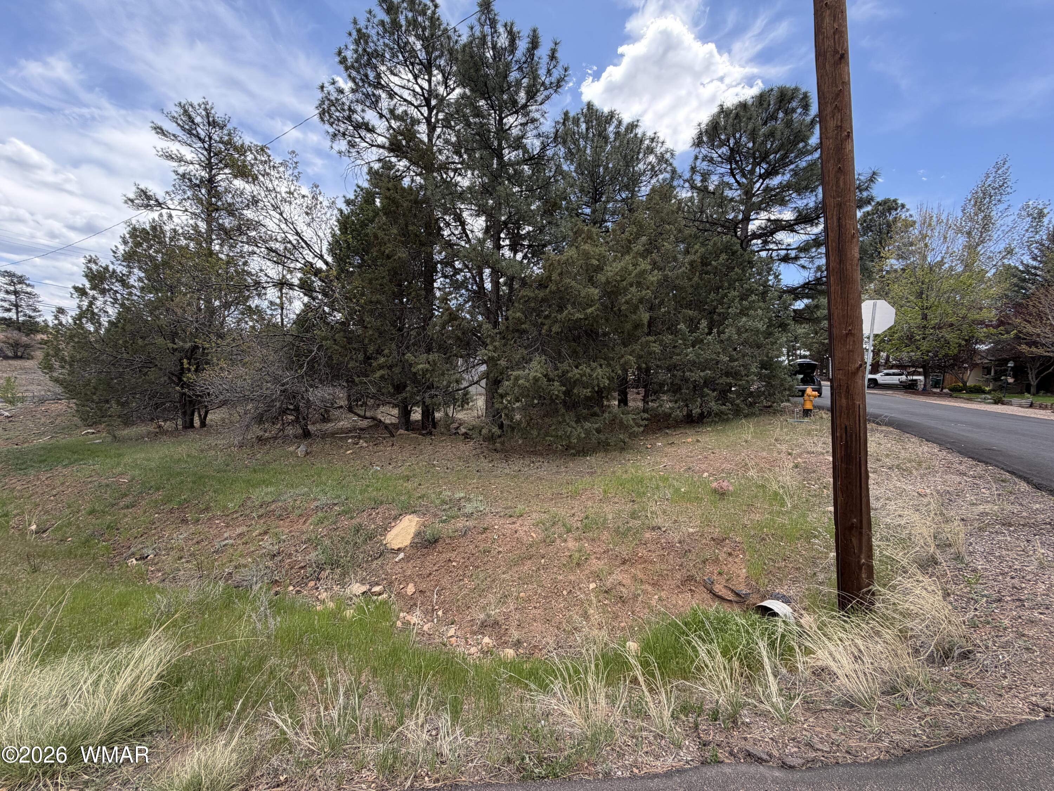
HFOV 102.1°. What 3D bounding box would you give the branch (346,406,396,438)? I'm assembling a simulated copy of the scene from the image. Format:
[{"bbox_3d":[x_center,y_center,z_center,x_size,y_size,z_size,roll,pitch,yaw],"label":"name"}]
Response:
[{"bbox_3d":[-3.870,0.655,10.600,1.150,0.720,0.450,-1,2,-14],"label":"branch"}]

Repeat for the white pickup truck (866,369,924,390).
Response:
[{"bbox_3d":[40.250,-1.810,47.200,5.650,1.900,2.000,1,2,23],"label":"white pickup truck"}]

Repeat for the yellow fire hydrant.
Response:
[{"bbox_3d":[7.887,0.192,11.859,0.400,0.860,0.380,1,3,29],"label":"yellow fire hydrant"}]

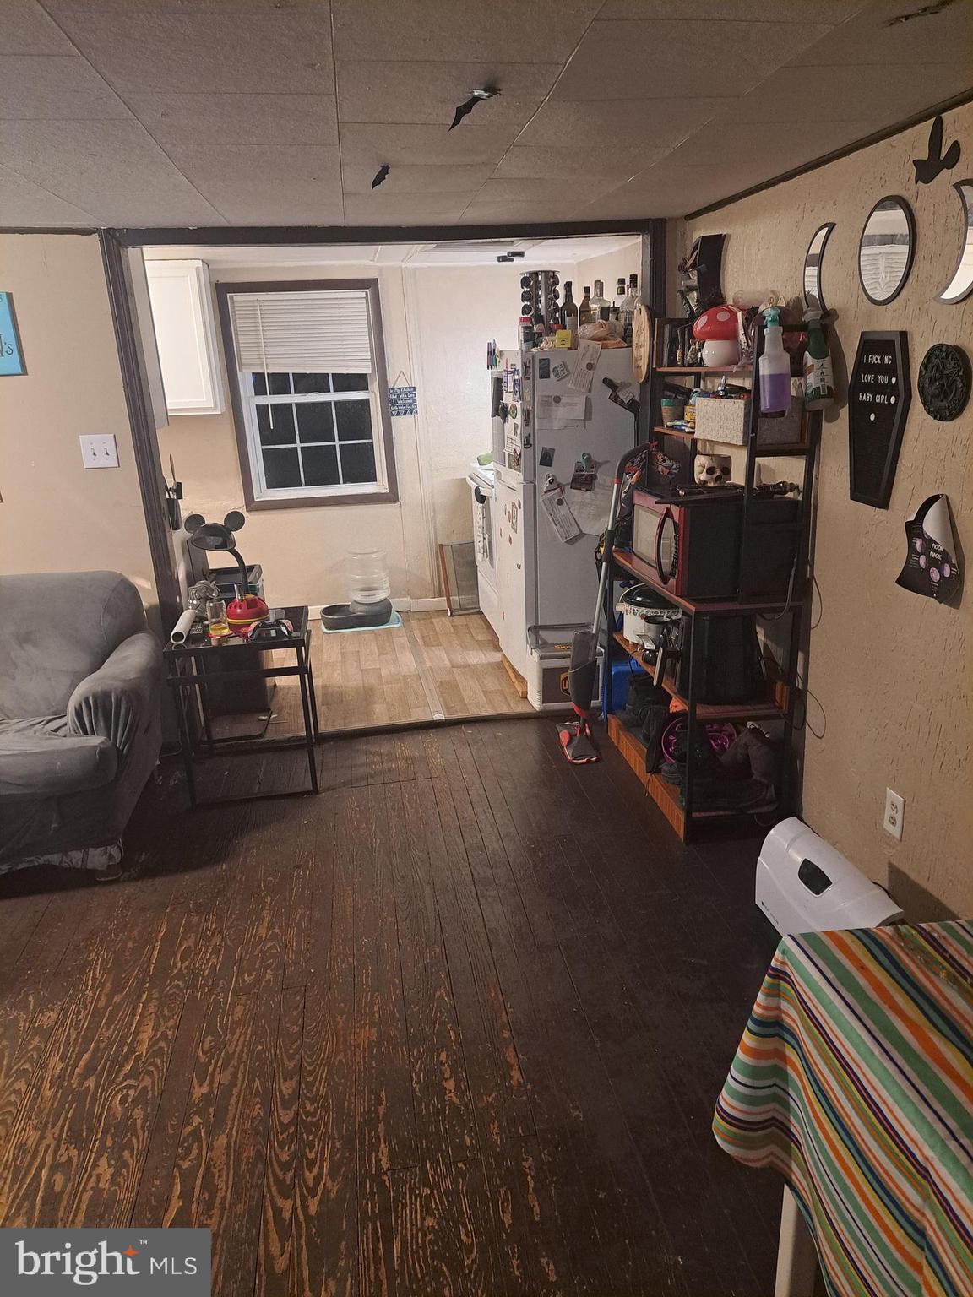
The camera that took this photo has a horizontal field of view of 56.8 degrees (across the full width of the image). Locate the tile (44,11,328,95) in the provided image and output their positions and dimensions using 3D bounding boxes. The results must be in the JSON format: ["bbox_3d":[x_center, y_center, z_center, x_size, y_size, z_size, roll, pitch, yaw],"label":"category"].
[{"bbox_3d":[-0.460,-0.999,1.507,0.406,0.018,0.406,-4,18,-7],"label":"tile"}]

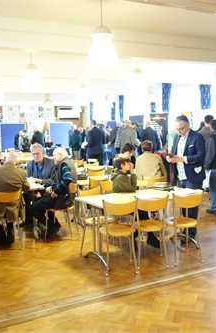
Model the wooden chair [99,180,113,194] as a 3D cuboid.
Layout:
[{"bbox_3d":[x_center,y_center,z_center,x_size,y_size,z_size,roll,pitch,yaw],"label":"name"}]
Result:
[{"bbox_3d":[0.140,0.625,5.470,0.400,0.790,0.460,-3,6,-19],"label":"wooden chair"}]

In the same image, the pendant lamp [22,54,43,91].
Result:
[{"bbox_3d":[-1.564,-1.947,8.050,0.400,0.800,0.400,-4,7,-26],"label":"pendant lamp"}]

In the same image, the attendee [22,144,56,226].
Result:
[{"bbox_3d":[-1.161,0.298,6.557,0.560,1.350,0.800,-1,6,-2],"label":"attendee"}]

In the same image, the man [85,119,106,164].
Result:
[{"bbox_3d":[-0.360,-0.354,10.450,0.520,1.750,0.360,-4,7,-27],"label":"man"}]

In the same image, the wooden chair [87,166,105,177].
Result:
[{"bbox_3d":[-0.240,0.402,7.720,0.400,0.790,0.460,-2,6,-3],"label":"wooden chair"}]

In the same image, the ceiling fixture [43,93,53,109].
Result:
[{"bbox_3d":[-2.363,-2.585,15.328,0.410,0.580,0.410,-4,6,-28],"label":"ceiling fixture"}]

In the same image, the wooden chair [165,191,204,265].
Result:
[{"bbox_3d":[0.903,0.710,4.749,0.410,0.820,0.470,-3,6,-13],"label":"wooden chair"}]

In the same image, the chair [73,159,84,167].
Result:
[{"bbox_3d":[-0.770,0.239,9.420,0.400,0.790,0.460,-3,6,-17],"label":"chair"}]

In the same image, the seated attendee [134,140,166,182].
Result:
[{"bbox_3d":[0.690,0.259,6.320,0.520,1.320,0.750,-1,6,0],"label":"seated attendee"}]

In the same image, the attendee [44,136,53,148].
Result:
[{"bbox_3d":[-2.357,-0.508,15.400,0.480,1.270,0.650,-3,6,-14],"label":"attendee"}]

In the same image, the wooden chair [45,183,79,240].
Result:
[{"bbox_3d":[-0.675,0.632,5.764,0.490,0.820,0.410,-1,6,9],"label":"wooden chair"}]

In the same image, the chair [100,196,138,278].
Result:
[{"bbox_3d":[0.128,0.743,4.401,0.410,0.820,0.490,-2,6,-9],"label":"chair"}]

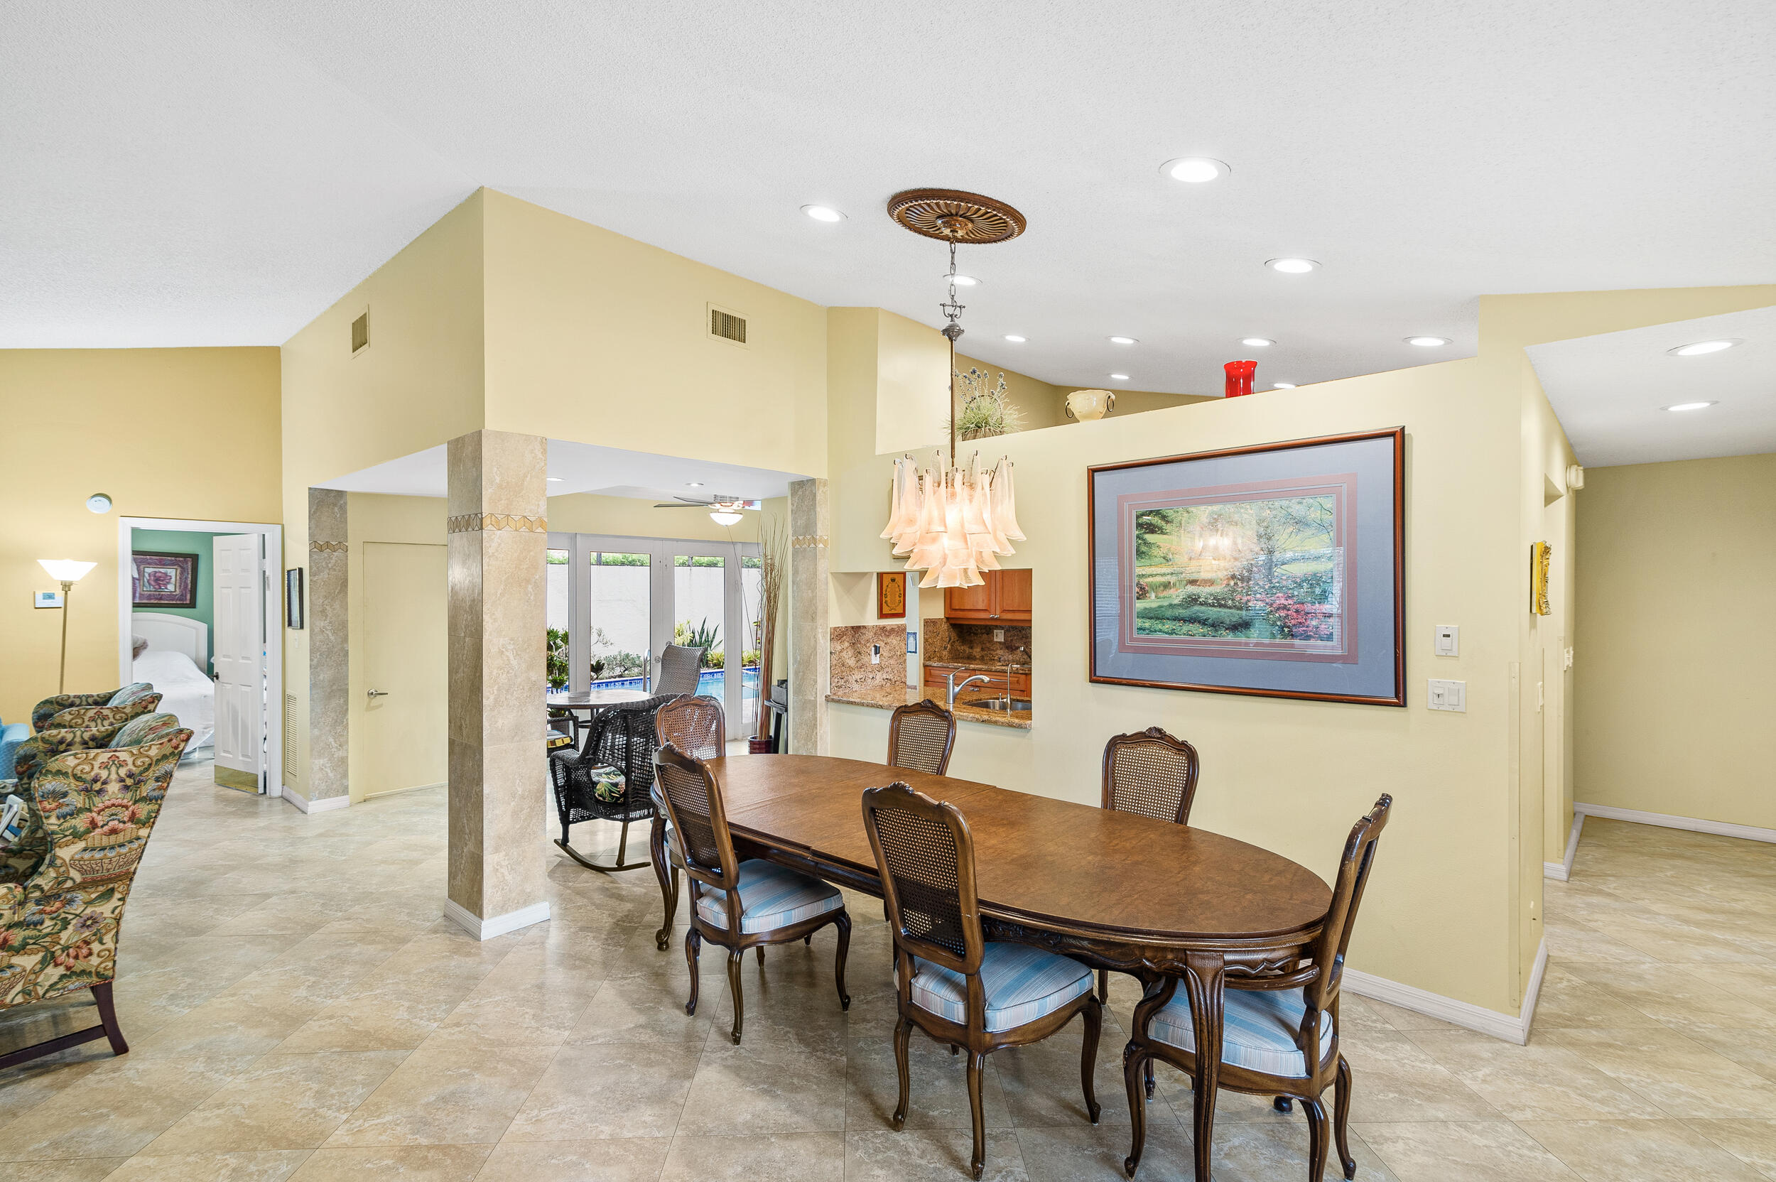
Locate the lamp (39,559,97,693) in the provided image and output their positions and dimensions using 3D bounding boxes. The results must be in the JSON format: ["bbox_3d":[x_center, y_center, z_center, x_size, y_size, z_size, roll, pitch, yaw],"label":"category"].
[{"bbox_3d":[-5.354,0.690,5.120,0.280,1.820,0.280,0,0,43],"label":"lamp"}]

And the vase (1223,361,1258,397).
[{"bbox_3d":[1.596,-0.946,3.572,0.155,0.190,0.155,0,0,44],"label":"vase"}]

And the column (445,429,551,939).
[{"bbox_3d":[-1.925,0.432,3.906,0.450,2.364,0.320,0,0,44],"label":"column"}]

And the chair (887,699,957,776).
[{"bbox_3d":[-0.033,1.068,3.656,0.530,1.070,0.620,0,0,43],"label":"chair"}]

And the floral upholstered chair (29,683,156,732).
[{"bbox_3d":[-4.088,1.056,3.799,0.760,1.110,0.840,0,0,43],"label":"floral upholstered chair"}]

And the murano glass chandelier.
[{"bbox_3d":[0.246,-0.733,2.965,0.550,1.450,0.550,0,0,0],"label":"murano glass chandelier"}]

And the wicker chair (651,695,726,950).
[{"bbox_3d":[-0.809,1.071,3.813,0.610,1.080,0.560,0,0,44],"label":"wicker chair"}]

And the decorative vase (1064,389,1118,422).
[{"bbox_3d":[1.065,-0.947,4.106,0.250,0.190,0.220,0,0,44],"label":"decorative vase"}]

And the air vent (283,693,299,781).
[{"bbox_3d":[-4.580,1.110,6.060,0.500,0.660,0.025,0,0,43],"label":"air vent"}]

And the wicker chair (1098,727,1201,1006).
[{"bbox_3d":[0.835,1.065,2.861,0.540,1.080,0.600,0,0,44],"label":"wicker chair"}]

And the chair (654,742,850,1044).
[{"bbox_3d":[-0.547,1.068,2.985,0.540,1.070,0.630,0,0,43],"label":"chair"}]

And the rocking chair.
[{"bbox_3d":[-1.506,1.106,4.820,0.900,1.000,0.680,0,0,25],"label":"rocking chair"}]

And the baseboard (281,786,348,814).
[{"bbox_3d":[-4.379,1.563,6.039,0.760,0.100,0.260,0,0,43],"label":"baseboard"}]

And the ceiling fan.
[{"bbox_3d":[-1.422,-0.785,7.000,1.300,0.420,1.300,0,0,44],"label":"ceiling fan"}]

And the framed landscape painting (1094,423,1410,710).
[{"bbox_3d":[1.486,-0.083,3.455,1.335,1.070,0.035,0,0,43],"label":"framed landscape painting"}]

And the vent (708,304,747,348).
[{"bbox_3d":[-0.931,-1.556,4.640,0.020,0.200,0.300,0,0,44],"label":"vent"}]

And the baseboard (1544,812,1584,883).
[{"bbox_3d":[4.310,1.549,4.999,0.110,0.094,1.760,0,0,44],"label":"baseboard"}]

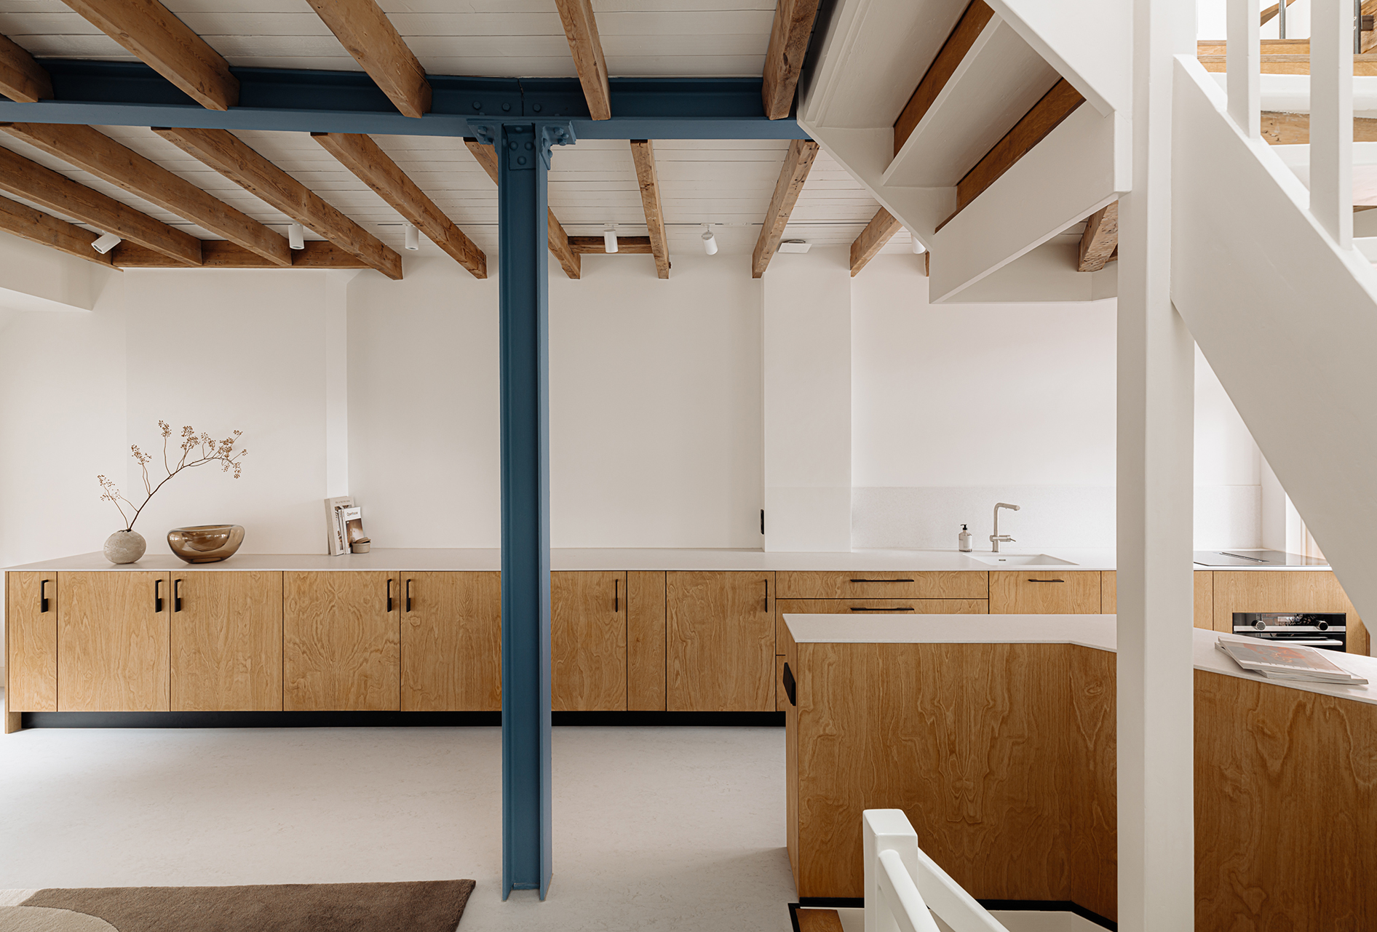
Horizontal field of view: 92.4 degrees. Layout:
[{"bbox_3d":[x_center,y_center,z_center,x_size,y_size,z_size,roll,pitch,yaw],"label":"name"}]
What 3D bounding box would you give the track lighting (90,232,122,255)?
[{"bbox_3d":[-3.279,-1.258,3.720,0.068,0.120,0.068,0,-38,44],"label":"track lighting"}]

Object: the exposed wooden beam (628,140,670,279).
[{"bbox_3d":[-0.171,-1.300,3.361,0.065,0.153,1.950,0,1,0],"label":"exposed wooden beam"}]

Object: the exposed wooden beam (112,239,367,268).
[{"bbox_3d":[-2.725,-1.301,4.034,1.570,0.155,0.065,0,1,0],"label":"exposed wooden beam"}]

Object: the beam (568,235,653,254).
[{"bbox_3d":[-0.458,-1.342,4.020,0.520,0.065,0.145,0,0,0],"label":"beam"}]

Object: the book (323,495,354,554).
[{"bbox_3d":[-2.170,0.374,4.135,0.037,0.345,0.280,-7,0,0],"label":"book"}]

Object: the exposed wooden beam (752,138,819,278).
[{"bbox_3d":[0.457,-1.300,3.361,0.065,0.153,1.950,0,1,0],"label":"exposed wooden beam"}]

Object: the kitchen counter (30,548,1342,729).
[{"bbox_3d":[-0.010,0.988,3.931,7.300,0.880,0.780,0,1,0],"label":"kitchen counter"}]

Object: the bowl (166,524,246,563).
[{"bbox_3d":[-2.752,0.449,3.780,0.360,0.195,0.360,0,0,0],"label":"bowl"}]

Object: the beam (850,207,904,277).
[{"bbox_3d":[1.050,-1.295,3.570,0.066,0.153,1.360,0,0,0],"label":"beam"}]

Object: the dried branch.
[{"bbox_3d":[-2.915,0.072,3.751,0.810,0.655,0.300,0,1,0],"label":"dried branch"}]

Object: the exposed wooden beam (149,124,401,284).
[{"bbox_3d":[-1.898,-1.293,3.330,0.065,0.153,1.980,0,0,0],"label":"exposed wooden beam"}]

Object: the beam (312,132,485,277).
[{"bbox_3d":[-1.355,-1.300,3.361,0.065,0.153,1.950,0,1,0],"label":"beam"}]

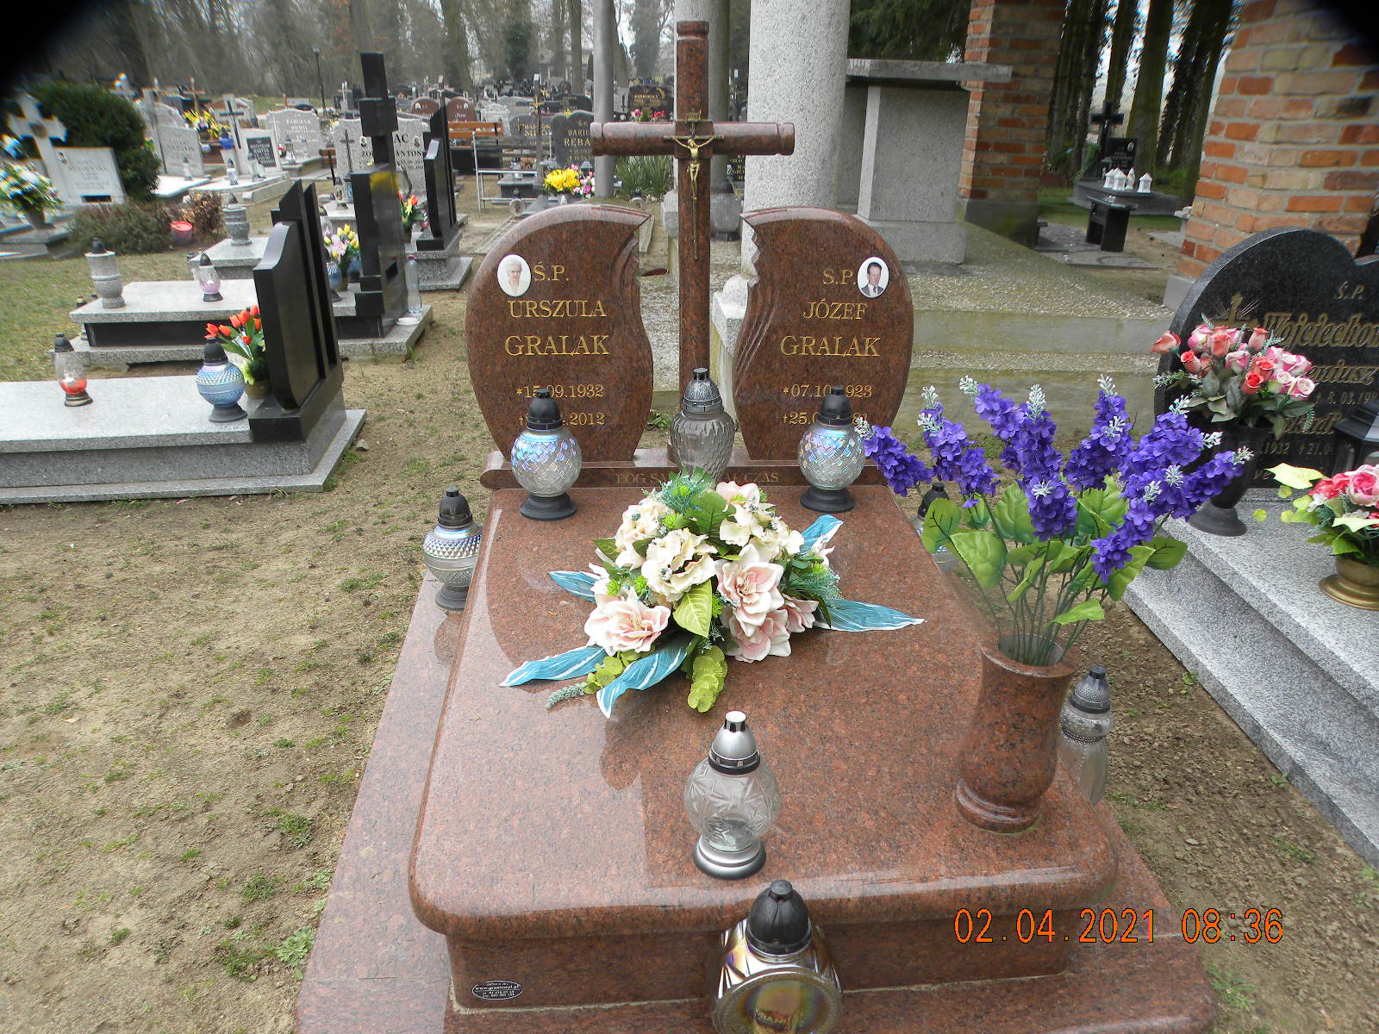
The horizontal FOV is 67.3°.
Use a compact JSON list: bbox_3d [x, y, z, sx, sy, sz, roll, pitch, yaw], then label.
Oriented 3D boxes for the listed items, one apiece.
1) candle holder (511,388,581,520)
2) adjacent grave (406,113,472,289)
[{"bbox_3d":[-0.338,-0.160,2.461,0.172,0.298,0.172,-1,24,-5],"label":"candle holder"},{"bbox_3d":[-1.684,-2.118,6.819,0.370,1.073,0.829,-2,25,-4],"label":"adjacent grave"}]

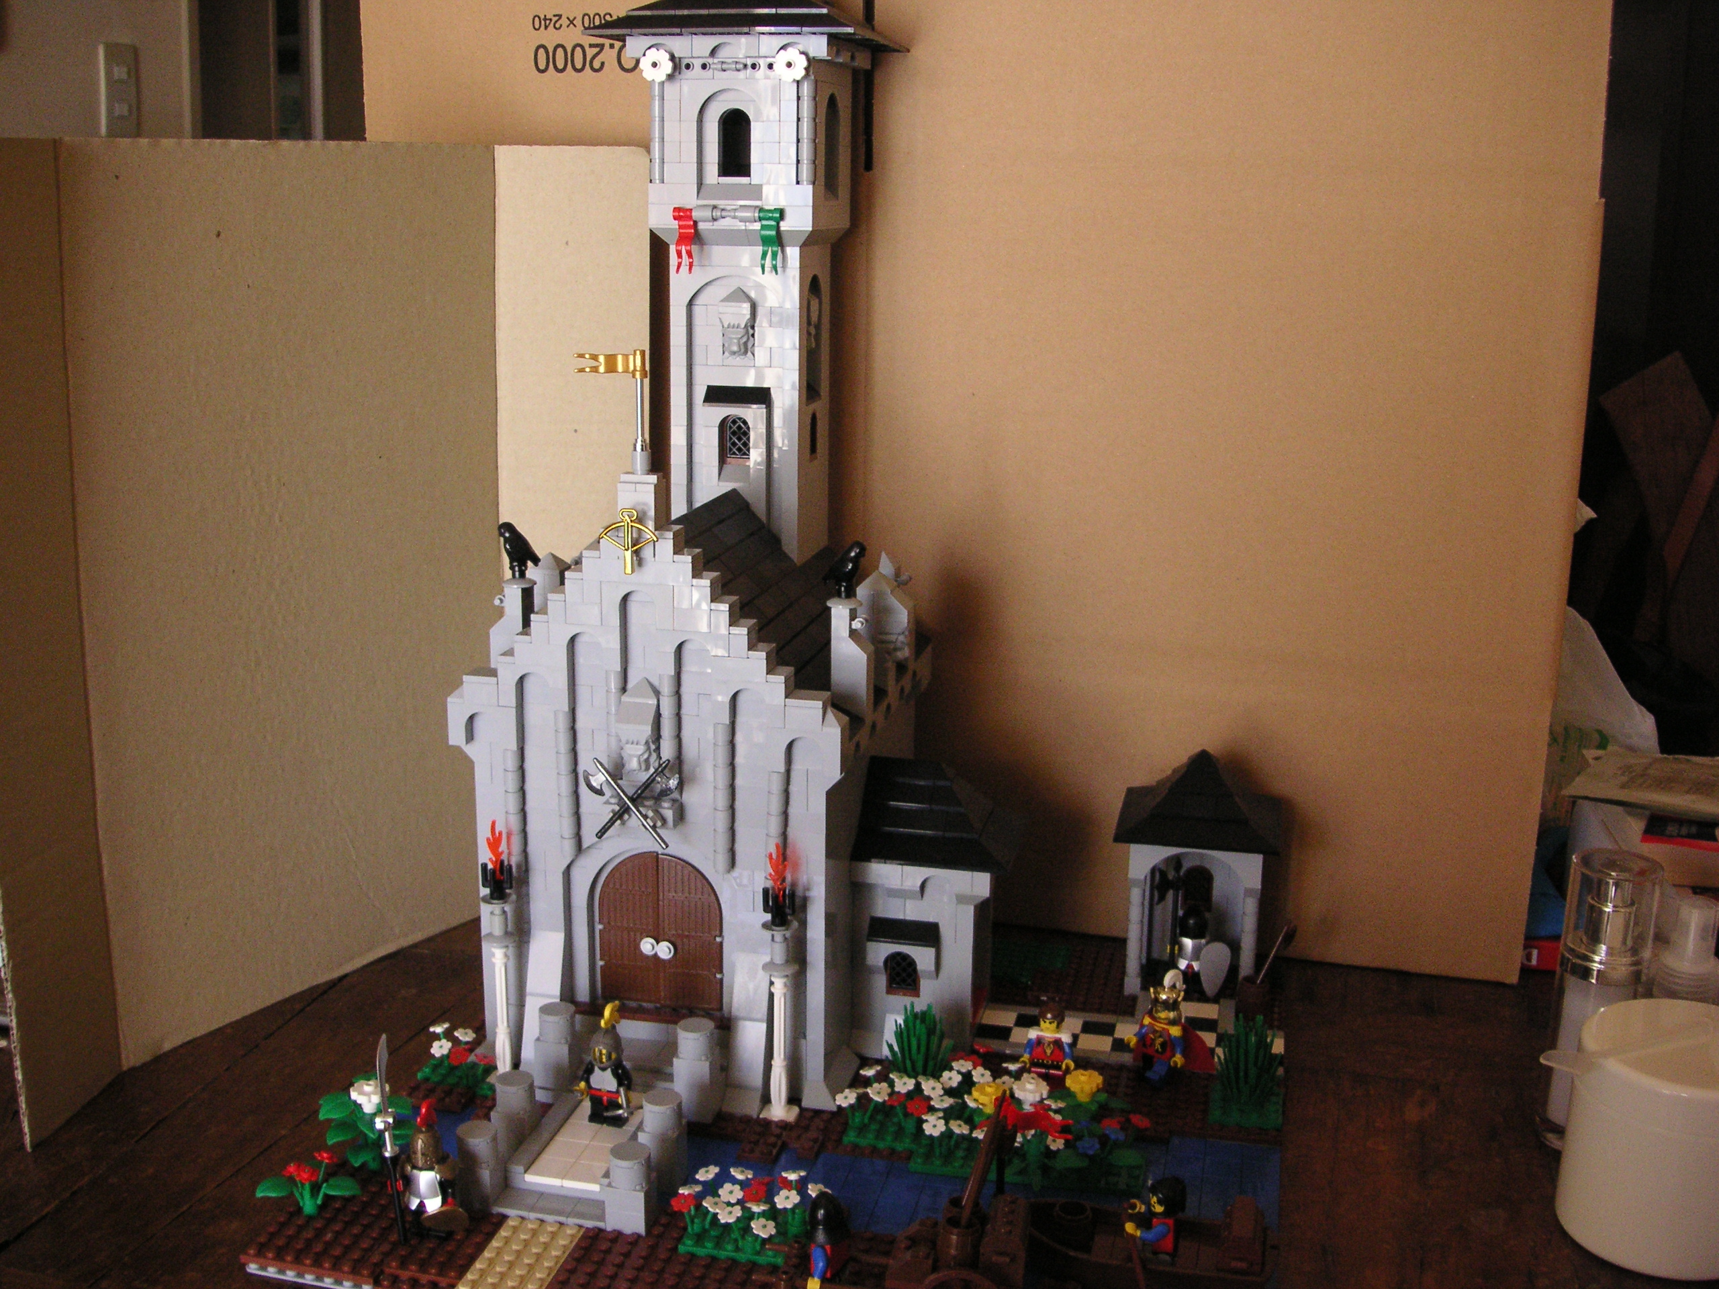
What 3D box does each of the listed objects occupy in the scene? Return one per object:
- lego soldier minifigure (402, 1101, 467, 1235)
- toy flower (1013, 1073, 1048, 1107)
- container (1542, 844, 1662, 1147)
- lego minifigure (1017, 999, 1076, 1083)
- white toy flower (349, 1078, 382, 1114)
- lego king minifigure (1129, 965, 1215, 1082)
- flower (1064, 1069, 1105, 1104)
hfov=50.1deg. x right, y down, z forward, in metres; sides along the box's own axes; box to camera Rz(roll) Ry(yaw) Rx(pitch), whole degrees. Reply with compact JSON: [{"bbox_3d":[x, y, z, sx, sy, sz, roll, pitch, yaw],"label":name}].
[{"bbox_3d":[-0.166,0.206,0.719,0.030,0.056,0.017,4,14,12],"label":"lego soldier minifigure"},{"bbox_3d":[0.075,0.196,0.798,0.016,0.011,0.016,4,14,12],"label":"toy flower"},{"bbox_3d":[0.331,0.158,0.820,0.044,0.127,0.044,4,14,12],"label":"container"},{"bbox_3d":[0.084,0.180,0.818,0.024,0.043,0.014,4,14,12],"label":"lego minifigure"},{"bbox_3d":[-0.204,0.189,0.768,0.016,0.011,0.016,4,14,12],"label":"white toy flower"},{"bbox_3d":[0.139,0.173,0.827,0.035,0.053,0.022,9,16,31],"label":"lego king minifigure"},{"bbox_3d":[0.099,0.194,0.803,0.016,0.011,0.016,4,14,12],"label":"flower"}]

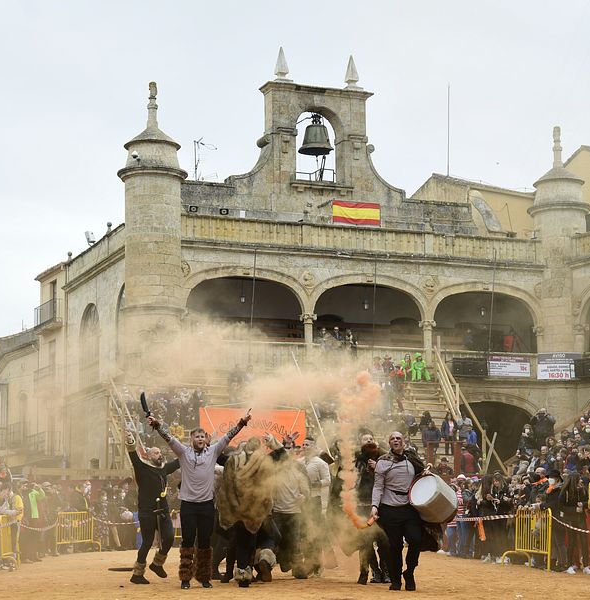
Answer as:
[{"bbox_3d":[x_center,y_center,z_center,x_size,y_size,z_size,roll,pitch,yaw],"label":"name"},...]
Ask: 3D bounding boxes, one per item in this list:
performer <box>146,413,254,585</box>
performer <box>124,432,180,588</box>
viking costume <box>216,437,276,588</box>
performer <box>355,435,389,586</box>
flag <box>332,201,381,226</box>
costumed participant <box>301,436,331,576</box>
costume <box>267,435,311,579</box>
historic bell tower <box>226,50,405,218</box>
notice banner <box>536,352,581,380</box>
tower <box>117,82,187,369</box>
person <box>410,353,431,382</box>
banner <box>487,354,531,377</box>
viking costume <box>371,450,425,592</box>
[{"bbox_3d":[-1.054,2.238,16.950,1.149,1.987,0.500,0,-8,0],"label":"performer"},{"bbox_3d":[-1.691,2.444,17.700,0.650,1.780,0.520,5,-10,-33],"label":"performer"},{"bbox_3d":[-0.556,2.406,17.100,0.650,1.664,0.600,0,-8,0],"label":"viking costume"},{"bbox_3d":[0.906,2.470,17.800,0.540,1.770,0.450,-1,-8,3],"label":"performer"},{"bbox_3d":[2.631,-3.658,63.500,2.250,1.000,0.050,3,-9,-24],"label":"flag"},{"bbox_3d":[0.271,2.613,19.000,0.500,1.750,0.420,-5,-9,30],"label":"costumed participant"},{"bbox_3d":[-0.080,2.570,18.700,0.560,1.770,0.470,-1,-8,3],"label":"costume"},{"bbox_3d":[0.866,-6.544,60.400,7.200,6.700,1.200,3,-9,-21],"label":"historic bell tower"},{"bbox_3d":[9.874,2.492,56.200,1.745,1.025,0.040,1,-8,-8],"label":"notice banner"},{"bbox_3d":[-4.988,-2.677,52.500,2.450,10.187,2.450,0,-8,0],"label":"tower"},{"bbox_3d":[5.311,2.838,63.000,0.700,1.170,0.650,2,-9,-18],"label":"person"},{"bbox_3d":[9.250,2.852,64.500,2.100,1.000,0.040,3,-9,-24],"label":"banner"},{"bbox_3d":[1.157,2.366,16.900,0.594,1.756,0.500,-1,-8,6],"label":"viking costume"}]

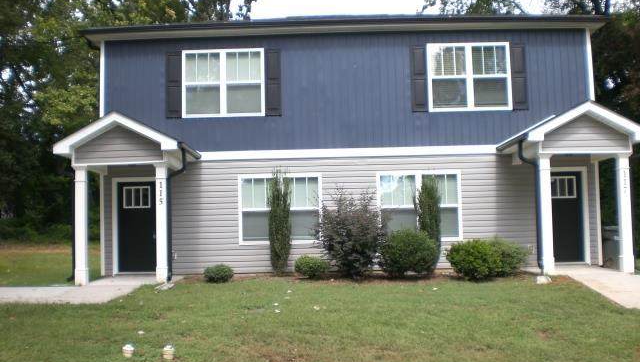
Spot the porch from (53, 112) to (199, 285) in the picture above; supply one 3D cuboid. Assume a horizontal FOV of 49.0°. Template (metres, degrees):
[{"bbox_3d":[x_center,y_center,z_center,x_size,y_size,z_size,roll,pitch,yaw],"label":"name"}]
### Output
[{"bbox_3d":[-3.875,0.406,14.496,2.477,3.334,2.126,-1,-3,0],"label":"porch"}]

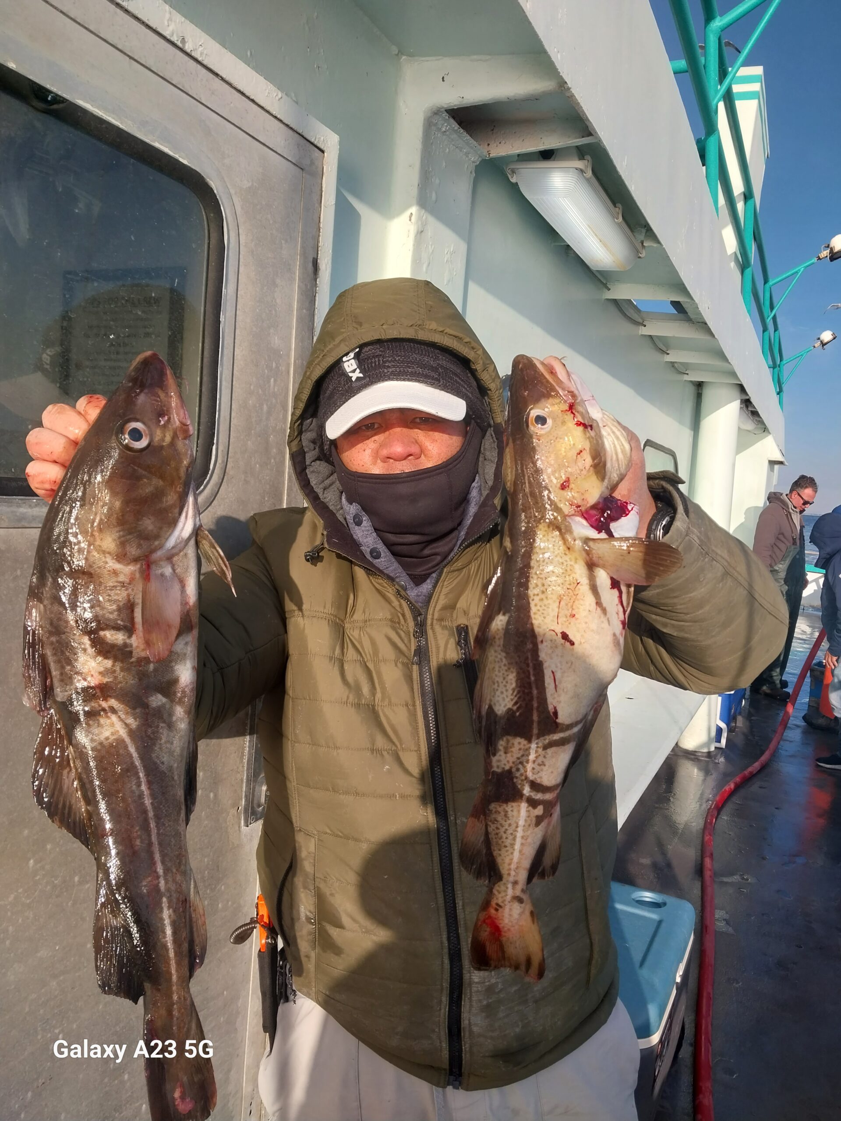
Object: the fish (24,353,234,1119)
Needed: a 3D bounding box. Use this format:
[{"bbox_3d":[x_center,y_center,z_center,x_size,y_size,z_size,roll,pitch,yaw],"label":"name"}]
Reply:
[{"bbox_3d":[-0.207,0.127,0.605,0.143,0.571,0.090,-2,5,-15],"label":"fish"}]

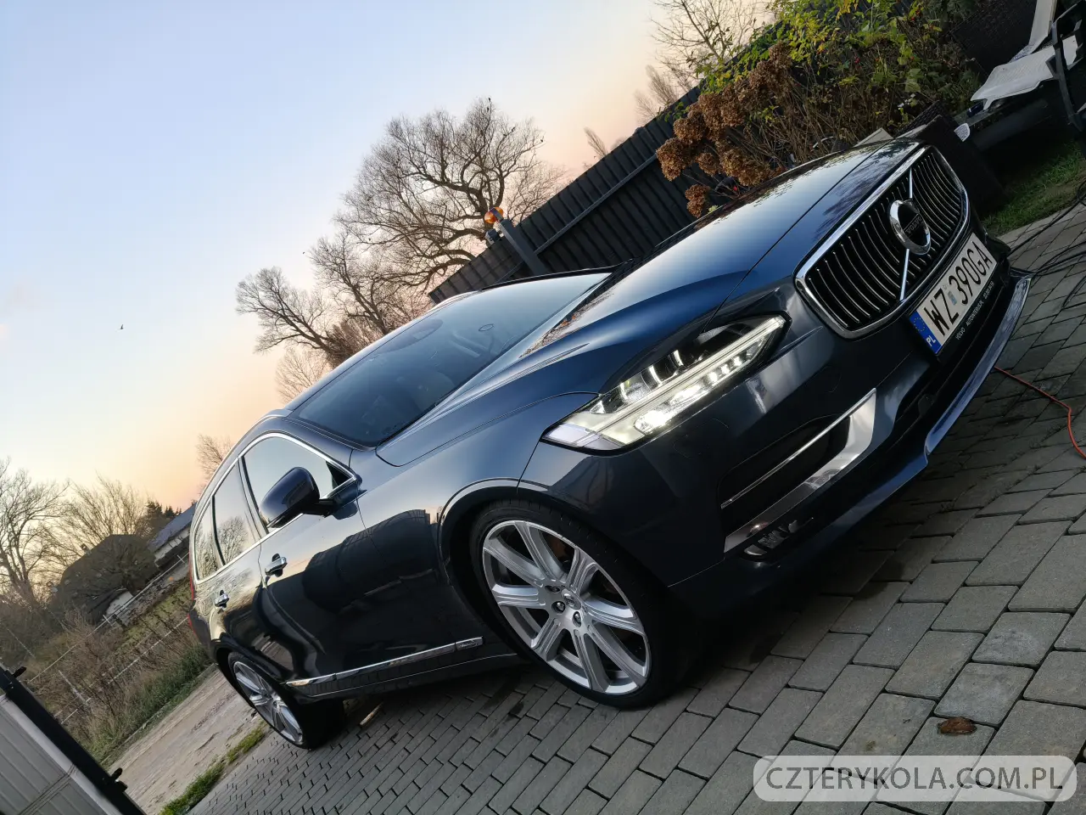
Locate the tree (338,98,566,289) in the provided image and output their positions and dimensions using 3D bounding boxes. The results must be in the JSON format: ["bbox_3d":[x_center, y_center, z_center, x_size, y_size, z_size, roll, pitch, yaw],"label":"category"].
[{"bbox_3d":[-3.428,-9.842,43.093,10.594,11.311,10.594,-38,7,4],"label":"tree"}]

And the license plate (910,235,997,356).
[{"bbox_3d":[1.008,-0.292,1.970,0.520,0.114,0.030,-41,5,-39],"label":"license plate"}]

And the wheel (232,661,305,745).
[{"bbox_3d":[-1.406,1.528,4.414,0.200,0.540,0.540,-41,5,-39],"label":"wheel"}]

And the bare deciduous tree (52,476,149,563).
[{"bbox_3d":[-33.987,11.109,64.958,7.497,10.997,7.497,-42,8,-27],"label":"bare deciduous tree"}]

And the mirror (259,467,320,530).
[{"bbox_3d":[-0.855,0.308,2.772,0.220,0.145,0.125,-41,5,-39],"label":"mirror"}]

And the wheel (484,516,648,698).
[{"bbox_3d":[0.107,0.464,2.127,0.200,0.540,0.540,-40,4,-37],"label":"wheel"}]

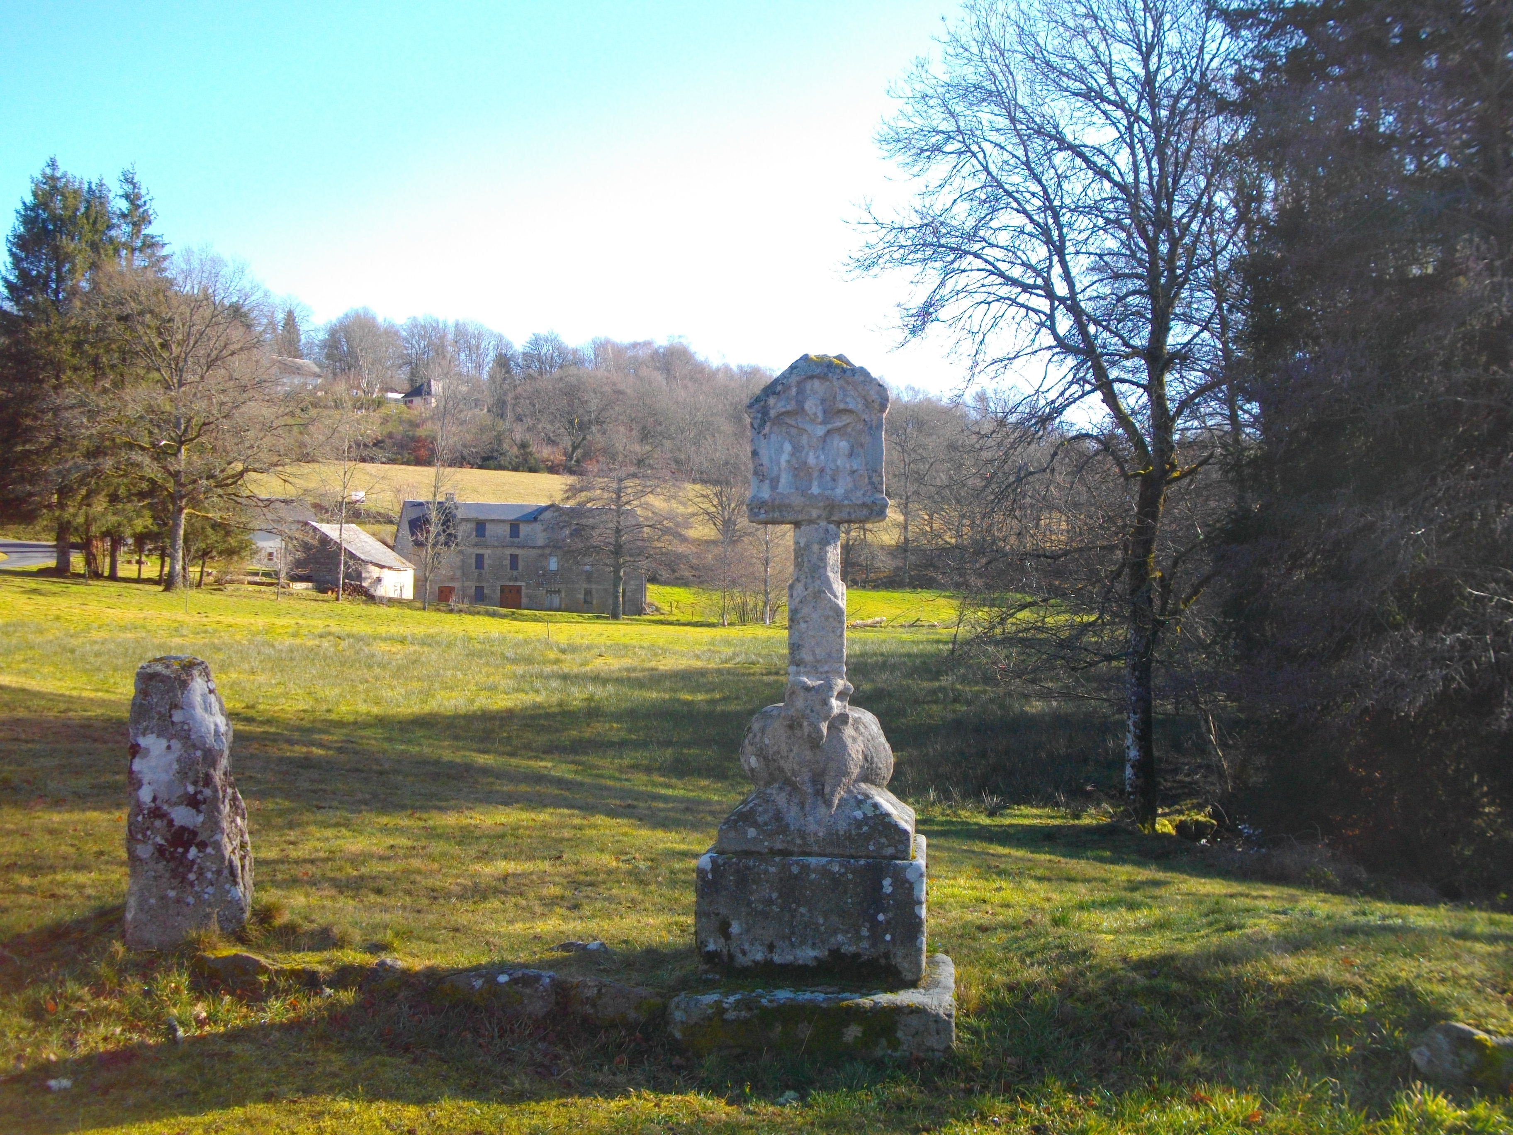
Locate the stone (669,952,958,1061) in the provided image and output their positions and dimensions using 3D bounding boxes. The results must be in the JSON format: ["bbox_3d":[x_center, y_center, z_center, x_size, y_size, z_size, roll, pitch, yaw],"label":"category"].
[{"bbox_3d":[0.225,1.570,6.170,0.980,0.200,0.750,0,0,6],"label":"stone"}]

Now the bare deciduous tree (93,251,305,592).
[{"bbox_3d":[-30.500,-7.900,92.000,11.900,18.400,11.900,0,0,0],"label":"bare deciduous tree"}]

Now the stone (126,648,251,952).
[{"bbox_3d":[-2.240,0.910,6.700,0.460,1.110,0.340,0,0,-6],"label":"stone"}]

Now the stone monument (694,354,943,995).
[{"bbox_3d":[0.235,0.345,6.310,0.820,2.250,0.570,0,0,6],"label":"stone monument"}]

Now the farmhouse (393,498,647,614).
[{"bbox_3d":[-21.300,-0.870,153.300,21.200,9.500,8.500,0,0,-25],"label":"farmhouse"}]

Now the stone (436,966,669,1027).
[{"bbox_3d":[-0.755,1.540,6.200,0.810,0.190,0.380,0,0,14],"label":"stone"}]

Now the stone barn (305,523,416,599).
[{"bbox_3d":[-30.200,-0.500,130.000,5.600,5.800,6.500,0,0,25],"label":"stone barn"}]

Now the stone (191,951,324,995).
[{"bbox_3d":[-1.890,1.525,6.470,0.470,0.160,0.280,0,0,12],"label":"stone"}]

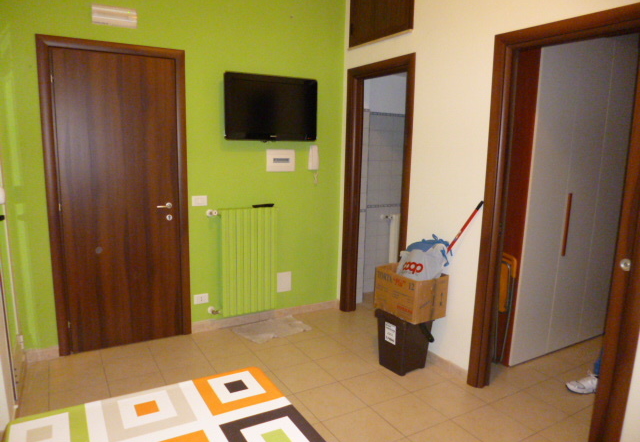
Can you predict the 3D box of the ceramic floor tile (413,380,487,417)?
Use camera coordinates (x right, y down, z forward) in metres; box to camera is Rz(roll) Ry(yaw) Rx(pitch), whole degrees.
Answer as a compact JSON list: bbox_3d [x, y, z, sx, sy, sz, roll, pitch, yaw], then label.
[{"bbox_3d":[0.804,1.110,2.768,0.331,0.010,0.328,-4,10,-31],"label":"ceramic floor tile"}]

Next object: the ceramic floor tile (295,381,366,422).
[{"bbox_3d":[0.068,1.102,2.707,0.331,0.010,0.328,-4,10,-31],"label":"ceramic floor tile"}]

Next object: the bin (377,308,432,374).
[{"bbox_3d":[0.595,0.836,3.138,0.310,0.410,0.285,-5,11,-35],"label":"bin"}]

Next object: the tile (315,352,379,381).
[{"bbox_3d":[0.186,1.036,3.152,0.331,0.010,0.328,-4,10,-31],"label":"tile"}]

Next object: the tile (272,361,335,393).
[{"bbox_3d":[-0.099,1.056,2.984,0.331,0.010,0.328,-4,10,-31],"label":"tile"}]

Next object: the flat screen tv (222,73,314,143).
[{"bbox_3d":[-0.401,-0.914,3.643,0.800,0.505,0.090,-3,10,-29],"label":"flat screen tv"}]

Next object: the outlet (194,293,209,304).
[{"bbox_3d":[-0.979,0.643,3.665,0.120,0.080,0.010,-4,10,-31],"label":"outlet"}]

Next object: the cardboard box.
[{"bbox_3d":[0.632,0.497,3.103,0.298,0.294,0.388,-5,11,-34],"label":"cardboard box"}]

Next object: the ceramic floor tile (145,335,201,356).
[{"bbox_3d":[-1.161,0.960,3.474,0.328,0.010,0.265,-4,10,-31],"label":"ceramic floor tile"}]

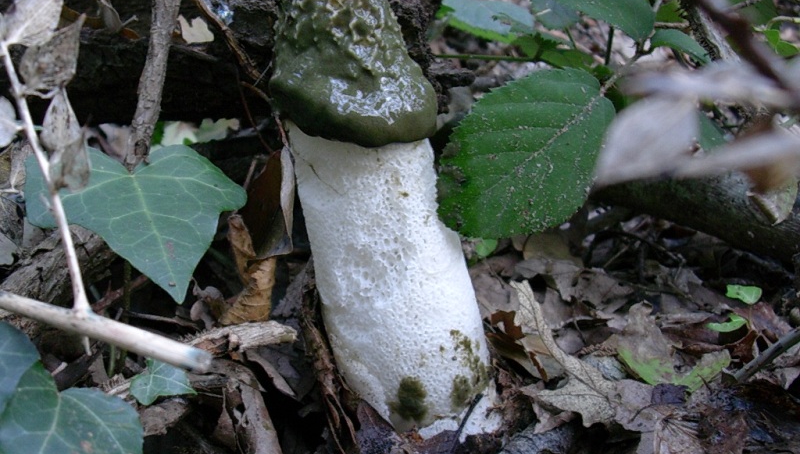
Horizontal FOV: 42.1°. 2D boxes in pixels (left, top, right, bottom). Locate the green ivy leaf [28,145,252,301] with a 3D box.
[{"bbox_3d":[-0.079,-0.001,0.310,0.065,0.010,0.055,-13,55,-13],"label":"green ivy leaf"}]

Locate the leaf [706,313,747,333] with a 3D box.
[{"bbox_3d":[0.113,0.033,0.360,0.014,0.004,0.010,-15,33,-23],"label":"leaf"}]

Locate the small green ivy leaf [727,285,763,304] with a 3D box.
[{"bbox_3d":[0.126,0.025,0.380,0.012,0.004,0.012,-19,36,-29],"label":"small green ivy leaf"}]

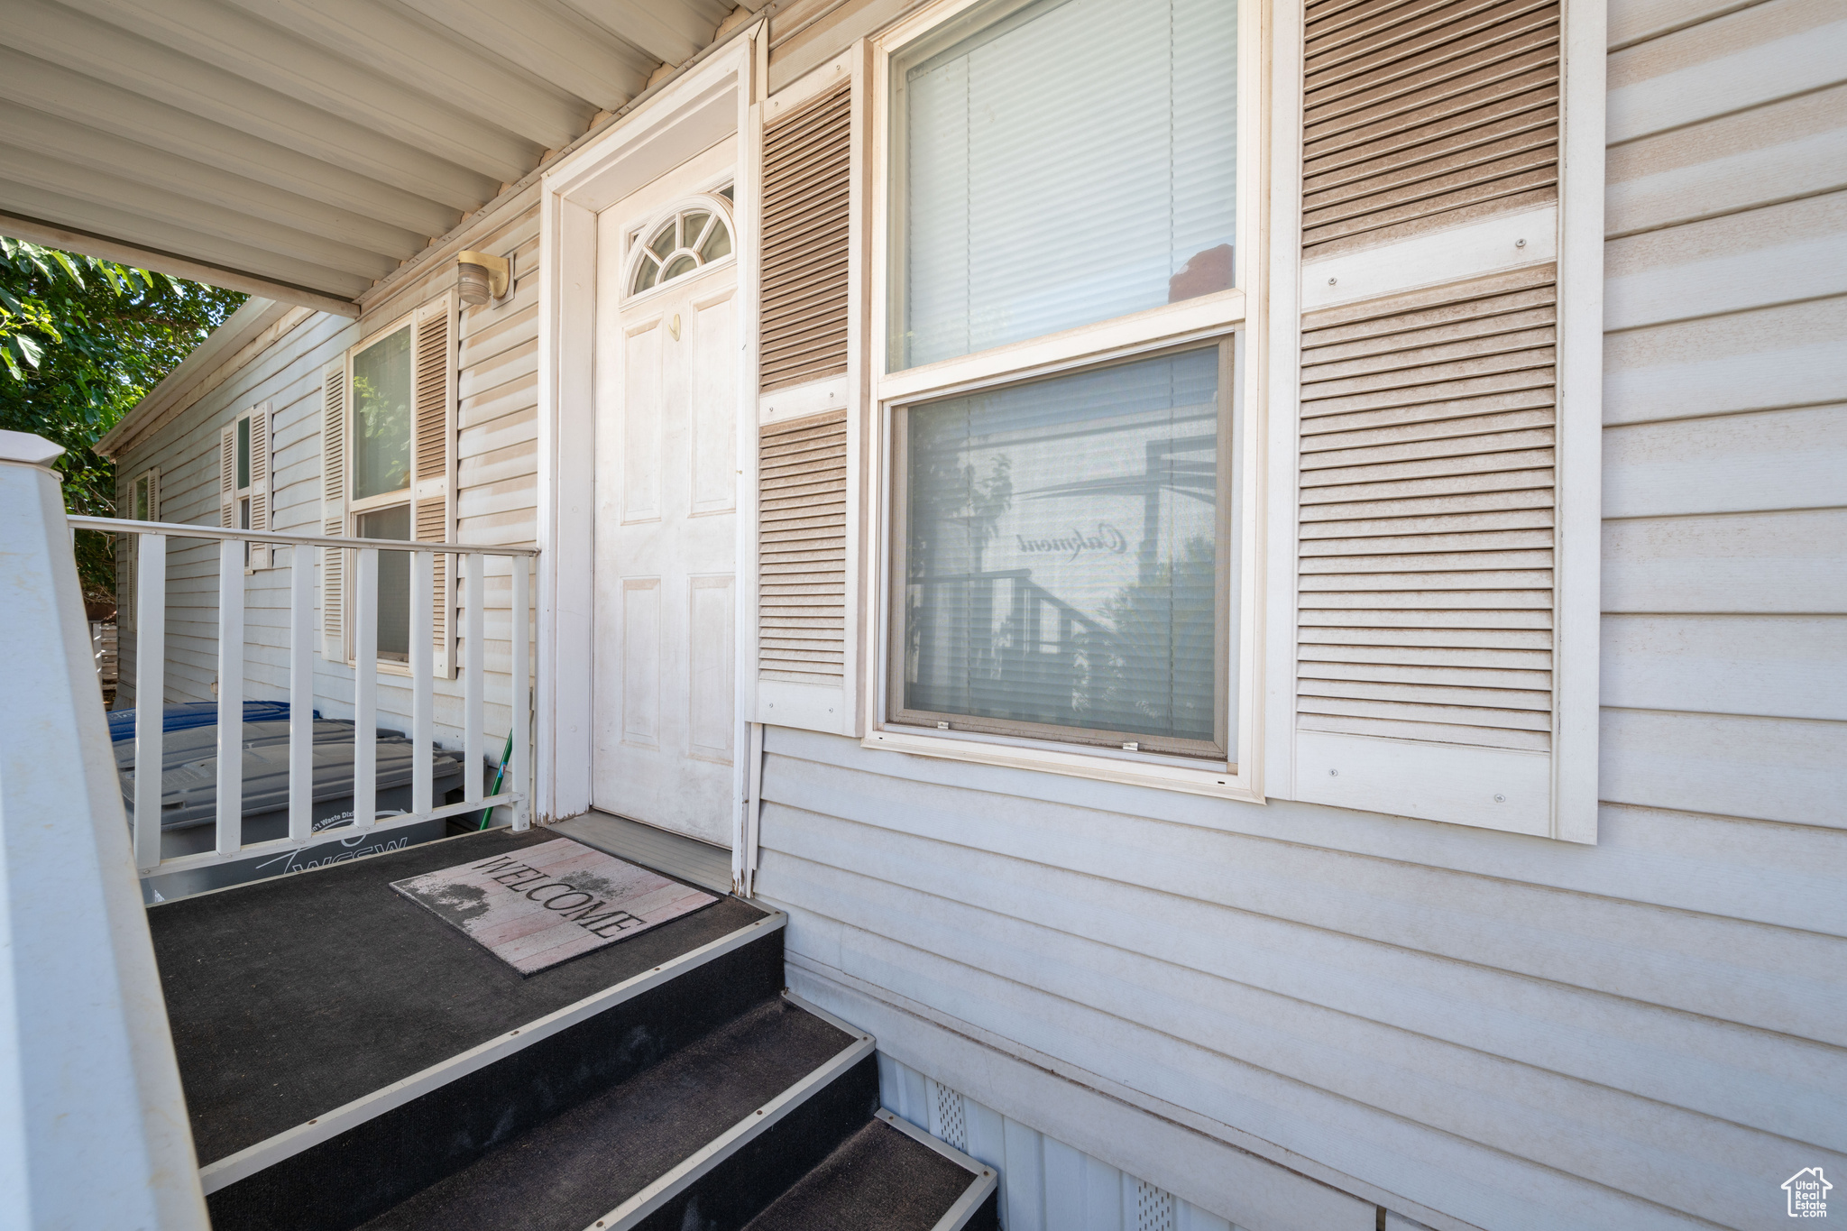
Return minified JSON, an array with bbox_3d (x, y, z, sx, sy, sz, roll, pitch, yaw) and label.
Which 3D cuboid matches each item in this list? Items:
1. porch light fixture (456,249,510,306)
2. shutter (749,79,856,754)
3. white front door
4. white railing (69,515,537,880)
[{"bbox_3d":[-1.484,-1.118,2.405,0.115,0.176,0.135,1,0,35],"label":"porch light fixture"},{"bbox_3d":[-0.273,-0.482,1.632,0.357,1.480,0.030,1,0,35],"label":"shutter"},{"bbox_3d":[-0.703,-0.332,2.089,0.840,1.915,0.045,1,0,35],"label":"white front door"},{"bbox_3d":[-1.582,0.229,1.895,0.055,0.887,1.080,1,0,35],"label":"white railing"}]

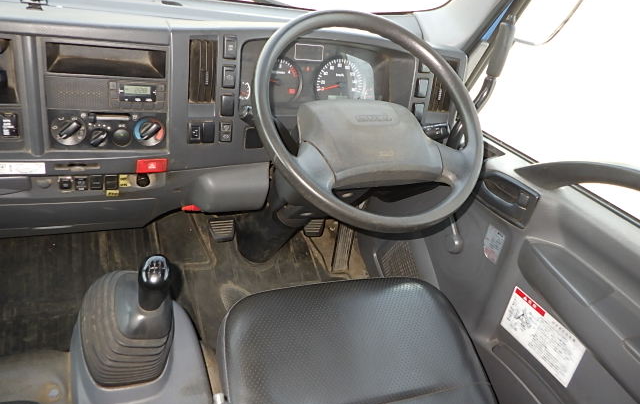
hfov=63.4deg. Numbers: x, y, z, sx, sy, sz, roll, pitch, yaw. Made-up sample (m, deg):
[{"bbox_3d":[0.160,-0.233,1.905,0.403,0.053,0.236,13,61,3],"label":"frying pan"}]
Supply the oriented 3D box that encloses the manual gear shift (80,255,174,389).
[{"bbox_3d":[-0.330,0.155,0.879,0.150,0.240,0.220,-3,31,-26],"label":"manual gear shift"}]

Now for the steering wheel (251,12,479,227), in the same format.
[{"bbox_3d":[0.086,-0.138,0.907,0.420,0.110,0.420,1,69,-20],"label":"steering wheel"}]

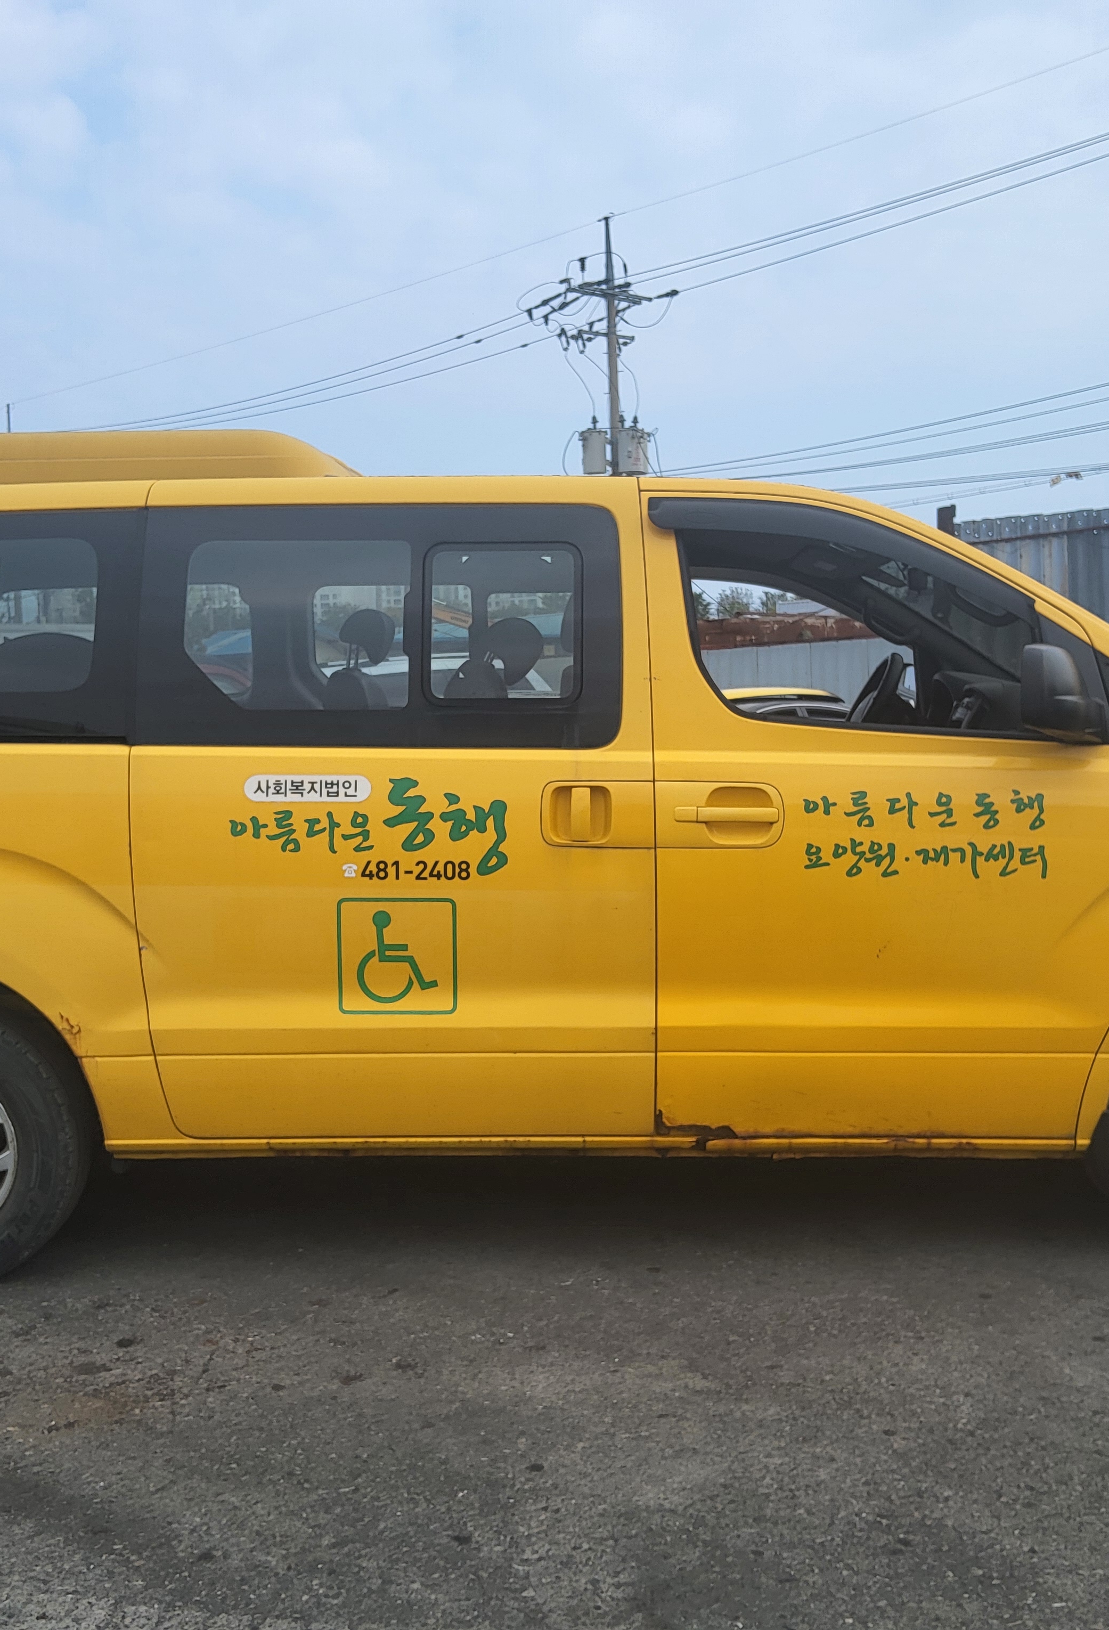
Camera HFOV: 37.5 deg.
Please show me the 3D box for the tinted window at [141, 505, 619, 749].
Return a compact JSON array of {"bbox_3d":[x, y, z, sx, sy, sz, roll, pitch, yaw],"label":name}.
[{"bbox_3d":[-0.416,-0.445,3.839,1.154,0.602,0.060,0,-11,3],"label":"tinted window"}]

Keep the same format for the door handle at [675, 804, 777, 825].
[{"bbox_3d":[0.390,0.001,3.710,0.236,0.040,0.050,-1,4,3],"label":"door handle"}]

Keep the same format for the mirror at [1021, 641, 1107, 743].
[{"bbox_3d":[1.131,-0.269,3.615,0.190,0.226,0.240,-1,4,3],"label":"mirror"}]

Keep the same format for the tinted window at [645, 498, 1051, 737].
[{"bbox_3d":[0.712,-0.460,3.801,0.959,0.599,0.060,0,-11,1],"label":"tinted window"}]

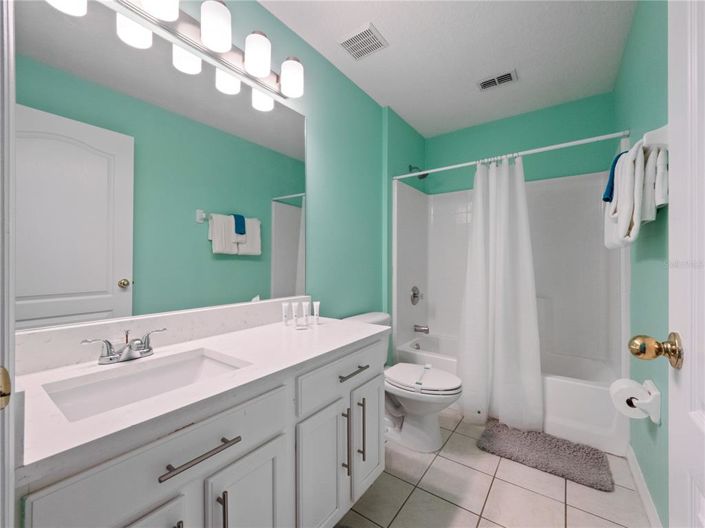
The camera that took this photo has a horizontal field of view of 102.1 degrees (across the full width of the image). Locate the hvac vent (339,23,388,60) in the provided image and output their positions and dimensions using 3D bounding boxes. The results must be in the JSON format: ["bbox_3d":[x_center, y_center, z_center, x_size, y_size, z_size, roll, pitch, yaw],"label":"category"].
[{"bbox_3d":[0.069,-1.357,1.757,0.240,0.022,0.198,0,0,36],"label":"hvac vent"}]

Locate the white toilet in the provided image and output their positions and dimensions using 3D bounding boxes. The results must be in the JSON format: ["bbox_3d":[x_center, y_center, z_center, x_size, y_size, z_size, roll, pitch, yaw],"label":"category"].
[{"bbox_3d":[0.344,0.762,1.922,0.788,0.745,0.460,0,0,36],"label":"white toilet"}]

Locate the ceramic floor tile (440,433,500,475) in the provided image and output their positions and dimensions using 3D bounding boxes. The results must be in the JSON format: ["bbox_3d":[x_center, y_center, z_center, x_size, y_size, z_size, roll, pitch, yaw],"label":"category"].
[{"bbox_3d":[0.712,1.140,1.724,0.300,0.010,0.300,0,0,36],"label":"ceramic floor tile"}]

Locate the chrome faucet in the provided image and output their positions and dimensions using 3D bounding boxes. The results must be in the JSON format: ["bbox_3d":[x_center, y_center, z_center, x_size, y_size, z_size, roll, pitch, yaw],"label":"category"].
[{"bbox_3d":[-0.754,0.277,0.960,0.140,0.104,0.232,0,0,36],"label":"chrome faucet"}]

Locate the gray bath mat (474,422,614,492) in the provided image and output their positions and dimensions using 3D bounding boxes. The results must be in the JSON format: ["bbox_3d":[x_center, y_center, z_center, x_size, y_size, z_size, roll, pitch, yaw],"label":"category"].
[{"bbox_3d":[1.141,1.123,1.726,0.618,0.025,0.365,0,0,34],"label":"gray bath mat"}]

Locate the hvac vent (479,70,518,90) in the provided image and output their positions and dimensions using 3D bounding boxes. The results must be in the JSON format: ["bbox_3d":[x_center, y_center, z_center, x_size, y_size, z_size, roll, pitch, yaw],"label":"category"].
[{"bbox_3d":[1.072,-1.358,2.121,0.253,0.020,0.146,0,0,36],"label":"hvac vent"}]

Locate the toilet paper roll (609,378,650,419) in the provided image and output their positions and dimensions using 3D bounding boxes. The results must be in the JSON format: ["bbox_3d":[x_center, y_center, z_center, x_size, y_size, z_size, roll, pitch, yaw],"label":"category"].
[{"bbox_3d":[1.189,0.568,1.221,0.132,0.132,0.105,0,0,36],"label":"toilet paper roll"}]

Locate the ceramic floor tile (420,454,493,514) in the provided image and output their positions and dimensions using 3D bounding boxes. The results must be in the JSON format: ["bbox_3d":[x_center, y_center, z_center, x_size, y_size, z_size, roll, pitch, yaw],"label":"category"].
[{"bbox_3d":[0.535,1.140,1.482,0.300,0.010,0.300,0,0,36],"label":"ceramic floor tile"}]

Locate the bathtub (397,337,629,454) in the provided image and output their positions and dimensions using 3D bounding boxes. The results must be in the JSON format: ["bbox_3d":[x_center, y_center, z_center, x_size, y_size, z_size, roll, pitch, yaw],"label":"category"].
[{"bbox_3d":[1.210,0.946,2.395,1.520,0.378,0.723,0,0,36],"label":"bathtub"}]

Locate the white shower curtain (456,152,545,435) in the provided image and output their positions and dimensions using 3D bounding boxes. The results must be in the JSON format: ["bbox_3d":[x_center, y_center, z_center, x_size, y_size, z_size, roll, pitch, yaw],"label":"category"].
[{"bbox_3d":[1.011,0.168,1.986,0.540,1.865,0.200,0,0,36],"label":"white shower curtain"}]

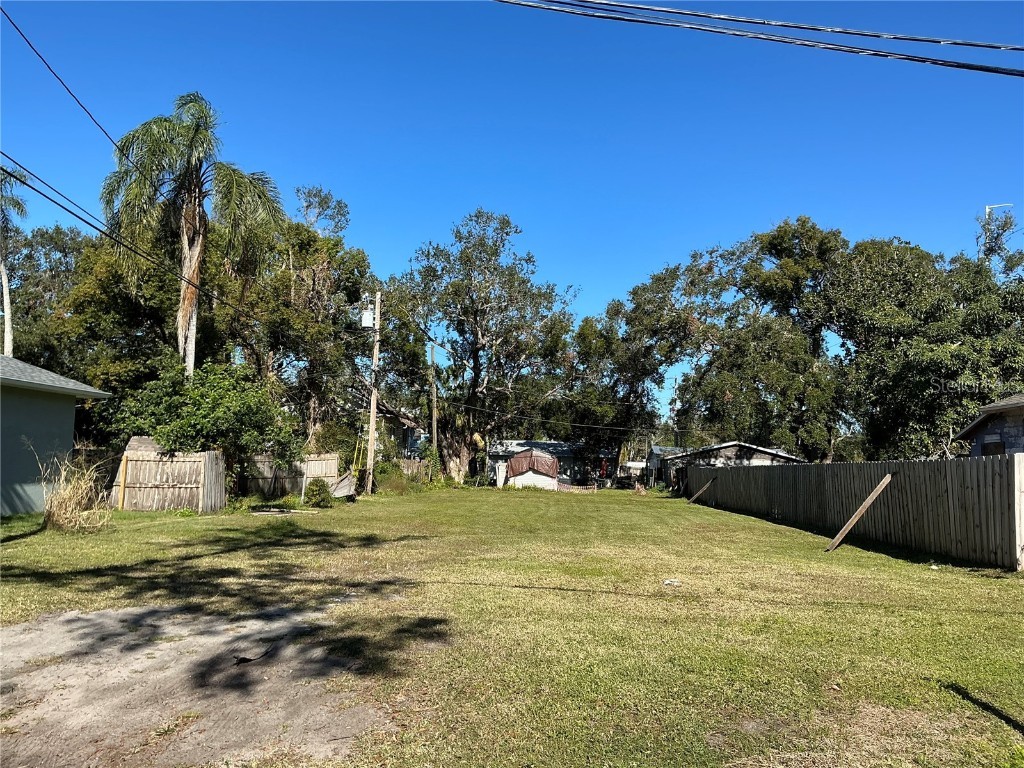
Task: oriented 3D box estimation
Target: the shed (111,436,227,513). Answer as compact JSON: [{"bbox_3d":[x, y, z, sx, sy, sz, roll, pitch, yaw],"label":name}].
[{"bbox_3d":[-10.489,2.758,25.442,2.900,2.300,2.500,0,-6,4],"label":"shed"}]

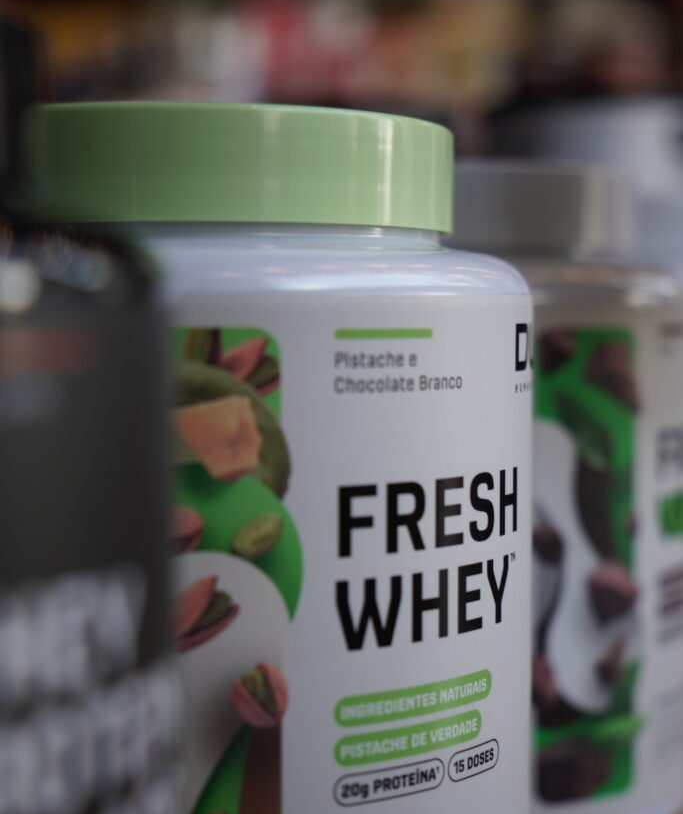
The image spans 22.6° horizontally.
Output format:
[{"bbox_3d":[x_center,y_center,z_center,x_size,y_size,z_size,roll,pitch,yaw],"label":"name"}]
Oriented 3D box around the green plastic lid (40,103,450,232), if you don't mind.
[{"bbox_3d":[-0.028,-0.040,0.311,0.096,0.018,0.096,0,3,0],"label":"green plastic lid"}]

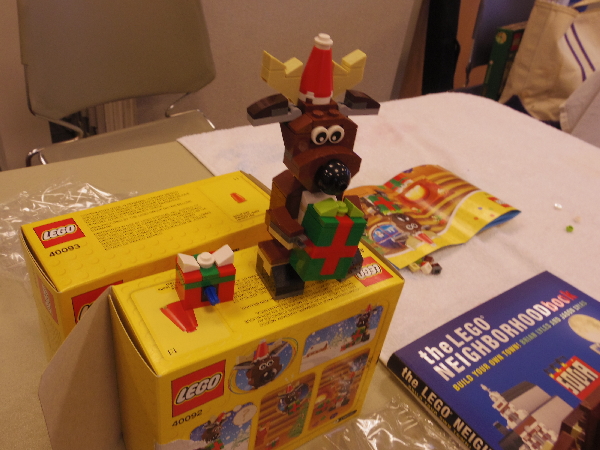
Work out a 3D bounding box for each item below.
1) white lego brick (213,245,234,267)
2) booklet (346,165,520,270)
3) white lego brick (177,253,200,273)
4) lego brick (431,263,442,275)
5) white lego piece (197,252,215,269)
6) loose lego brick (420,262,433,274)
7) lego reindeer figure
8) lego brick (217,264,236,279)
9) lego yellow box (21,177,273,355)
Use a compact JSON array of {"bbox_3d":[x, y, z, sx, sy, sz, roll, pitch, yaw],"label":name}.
[{"bbox_3d":[-0.036,0.014,0.238,0.008,0.006,0.008,-8,38,-24],"label":"white lego brick"},{"bbox_3d":[0.140,-0.019,0.573,0.206,0.018,0.123,-19,43,-35],"label":"booklet"},{"bbox_3d":[-0.051,0.017,0.232,0.008,0.006,0.008,-8,38,-24],"label":"white lego brick"},{"bbox_3d":[0.133,0.043,0.488,0.008,0.007,0.008,6,34,-6],"label":"lego brick"},{"bbox_3d":[-0.044,0.016,0.236,0.008,0.005,0.008,-8,38,-24],"label":"white lego piece"},{"bbox_3d":[0.123,0.042,0.487,0.008,0.007,0.008,32,40,29],"label":"loose lego brick"},{"bbox_3d":[0.008,-0.026,0.242,0.071,0.119,0.047,-13,40,-29],"label":"lego reindeer figure"},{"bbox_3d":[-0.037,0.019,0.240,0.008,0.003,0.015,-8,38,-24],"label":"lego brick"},{"bbox_3d":[-0.085,0.047,0.326,0.141,0.121,0.060,-19,44,-36],"label":"lego yellow box"}]

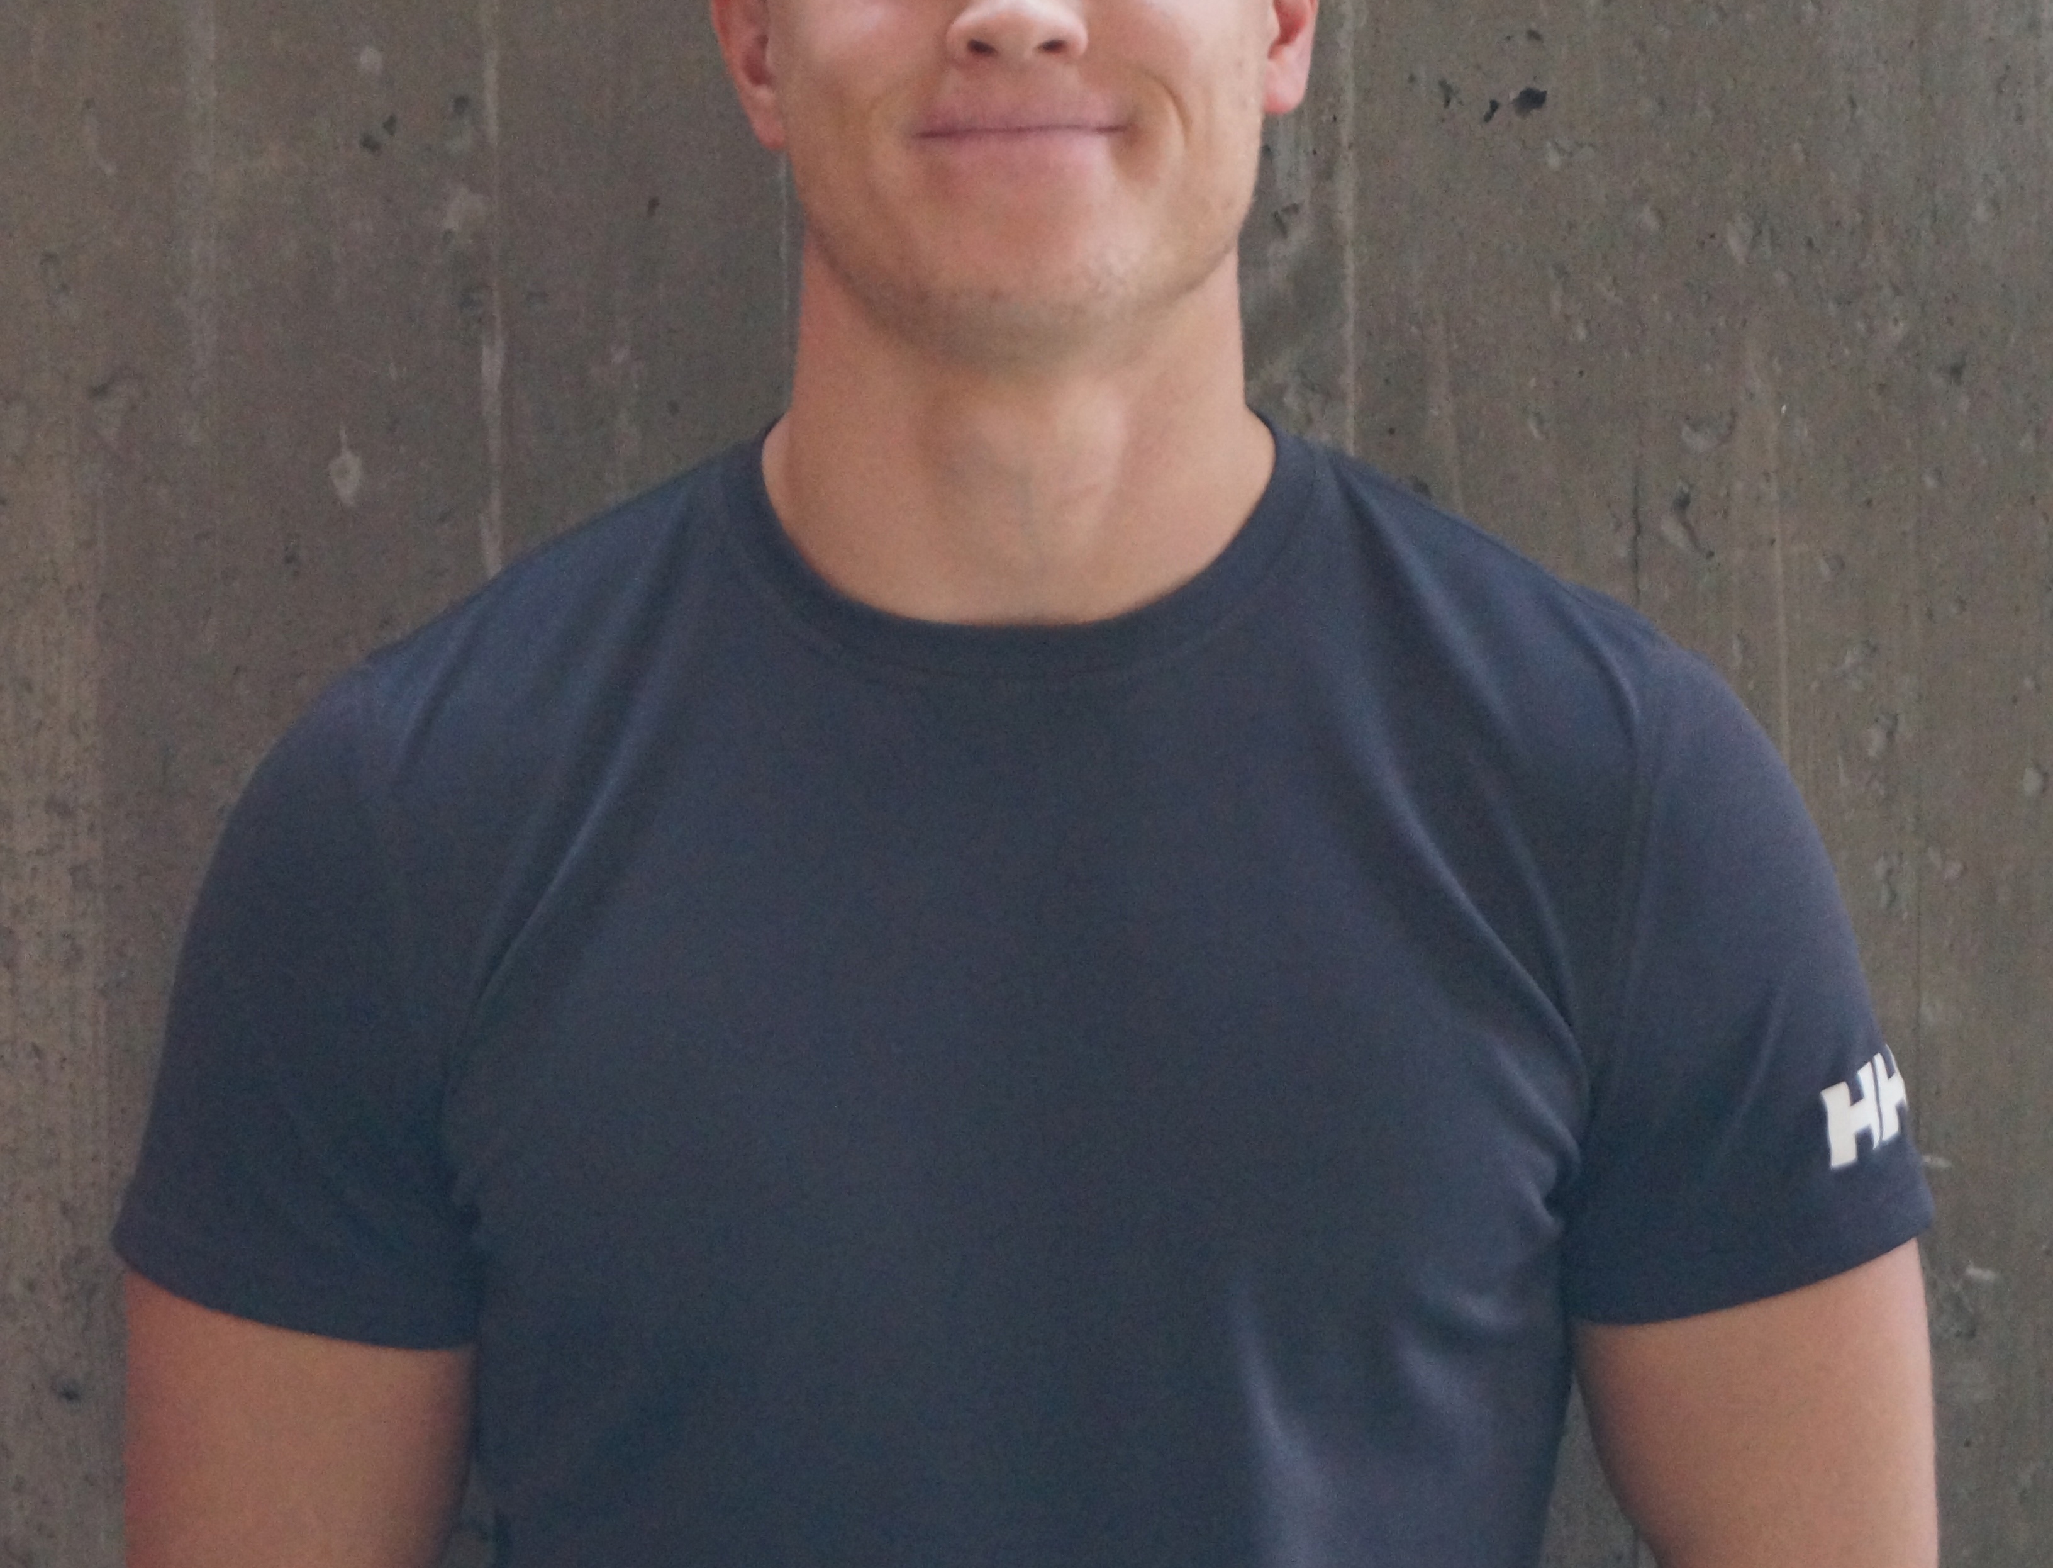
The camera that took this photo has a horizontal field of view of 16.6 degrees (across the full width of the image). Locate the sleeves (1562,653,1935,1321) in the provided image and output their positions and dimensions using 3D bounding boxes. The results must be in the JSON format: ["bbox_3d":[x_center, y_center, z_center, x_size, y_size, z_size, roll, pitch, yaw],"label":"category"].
[{"bbox_3d":[0.221,0.061,2.160,0.115,0.207,0.150,0,0,0],"label":"sleeves"}]

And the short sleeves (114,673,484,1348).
[{"bbox_3d":[-0.224,0.070,2.160,0.115,0.207,0.150,0,0,0],"label":"short sleeves"}]

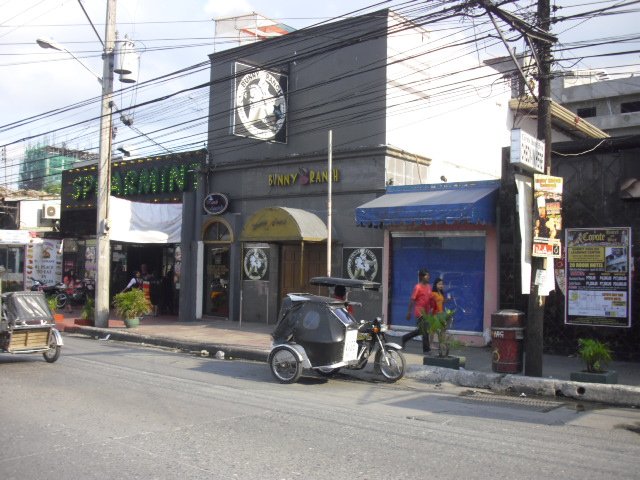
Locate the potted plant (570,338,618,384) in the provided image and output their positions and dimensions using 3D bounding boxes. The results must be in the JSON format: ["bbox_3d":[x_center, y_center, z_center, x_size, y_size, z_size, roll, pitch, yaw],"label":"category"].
[{"bbox_3d":[4.186,1.790,10.589,0.560,0.640,0.540,-1,-3,38],"label":"potted plant"}]

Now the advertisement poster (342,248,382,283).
[{"bbox_3d":[1.072,0.669,17.549,1.220,0.950,0.050,-1,-3,39],"label":"advertisement poster"}]

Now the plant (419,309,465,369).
[{"bbox_3d":[2.092,1.667,11.952,0.700,0.930,0.550,-1,-3,38],"label":"plant"}]

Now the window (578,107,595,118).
[{"bbox_3d":[17.107,-8.140,45.000,1.200,0.600,0.150,-1,-3,39],"label":"window"}]

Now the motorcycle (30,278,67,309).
[{"bbox_3d":[-10.029,1.966,25.389,0.680,1.060,1.880,-1,-3,38],"label":"motorcycle"}]

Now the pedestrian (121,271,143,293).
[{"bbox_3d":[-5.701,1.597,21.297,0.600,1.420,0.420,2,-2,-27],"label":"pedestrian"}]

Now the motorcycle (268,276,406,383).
[{"bbox_3d":[0.247,1.443,11.376,2.080,1.660,1.650,-1,-3,38],"label":"motorcycle"}]

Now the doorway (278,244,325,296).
[{"bbox_3d":[-0.474,1.244,18.662,1.740,2.300,0.150,-1,-3,38],"label":"doorway"}]

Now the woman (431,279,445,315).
[{"bbox_3d":[2.441,1.520,14.594,0.360,1.490,0.430,-1,-3,38],"label":"woman"}]

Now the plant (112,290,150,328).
[{"bbox_3d":[-4.728,1.708,17.650,0.970,1.000,0.930,1,-2,0],"label":"plant"}]

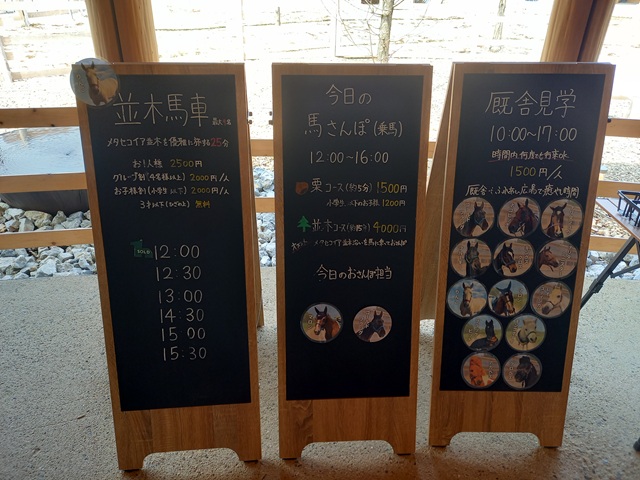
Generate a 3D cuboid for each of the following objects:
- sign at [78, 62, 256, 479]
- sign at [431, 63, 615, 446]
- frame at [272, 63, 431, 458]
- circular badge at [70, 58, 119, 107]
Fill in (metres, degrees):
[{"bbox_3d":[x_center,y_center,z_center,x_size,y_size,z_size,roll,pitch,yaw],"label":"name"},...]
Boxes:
[{"bbox_3d":[-0.446,0.045,1.542,0.457,1.200,0.695,-2,28,-5],"label":"sign"},{"bbox_3d":[0.610,0.019,1.617,0.457,1.200,0.695,1,28,0],"label":"sign"},{"bbox_3d":[0.087,0.032,1.579,0.457,1.200,0.695,-1,28,-2],"label":"frame"},{"bbox_3d":[-0.612,-0.426,1.255,0.128,0.128,0.008,-2,12,-5],"label":"circular badge"}]

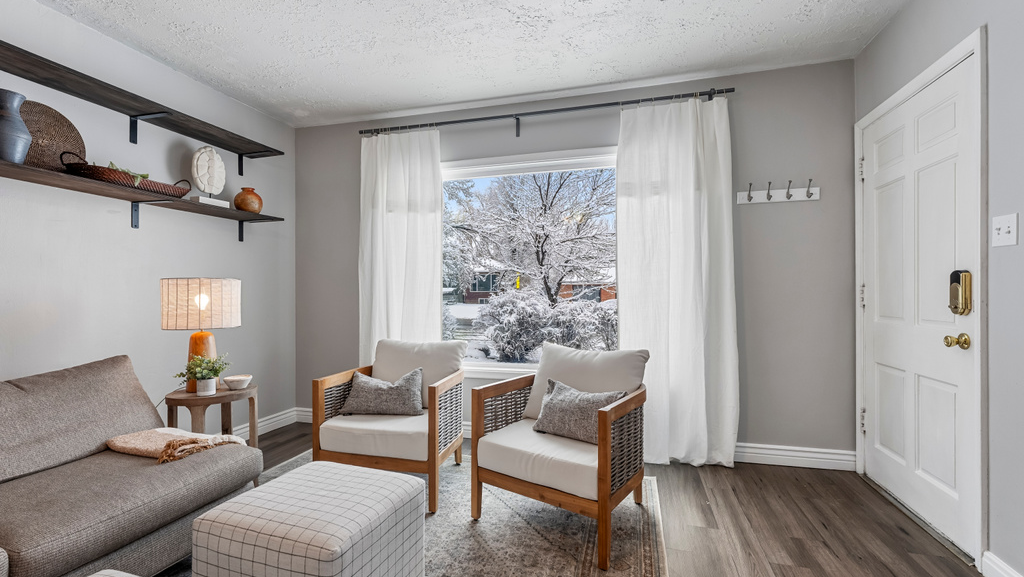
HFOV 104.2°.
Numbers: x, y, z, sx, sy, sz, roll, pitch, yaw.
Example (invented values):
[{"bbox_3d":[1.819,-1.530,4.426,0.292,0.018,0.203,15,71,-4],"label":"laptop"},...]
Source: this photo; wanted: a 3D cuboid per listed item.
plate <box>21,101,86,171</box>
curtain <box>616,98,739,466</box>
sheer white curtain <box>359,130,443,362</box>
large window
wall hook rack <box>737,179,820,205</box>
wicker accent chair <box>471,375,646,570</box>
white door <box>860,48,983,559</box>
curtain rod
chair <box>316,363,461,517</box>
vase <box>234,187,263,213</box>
[{"bbox_3d":[-2.175,-0.684,1.850,0.035,0.355,0.355,-6,-1,12],"label":"plate"},{"bbox_3d":[1.060,-0.037,2.567,0.720,2.320,0.140,0,0,14],"label":"curtain"},{"bbox_3d":[-0.859,-0.027,3.046,0.700,2.300,0.130,0,0,14],"label":"sheer white curtain"},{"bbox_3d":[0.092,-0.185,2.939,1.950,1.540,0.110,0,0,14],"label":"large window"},{"bbox_3d":[1.681,-0.605,2.498,0.460,0.120,0.060,0,0,14],"label":"wall hook rack"},{"bbox_3d":[0.264,0.784,2.013,0.665,0.630,0.670,0,0,31],"label":"wicker accent chair"},{"bbox_3d":[1.985,0.072,1.980,0.050,2.040,0.800,0,0,16],"label":"white door"},{"bbox_3d":[0.106,-1.155,2.784,2.600,0.130,0.100,0,0,14],"label":"curtain rod"},{"bbox_3d":[-0.660,0.773,2.355,0.700,0.710,0.610,0,0,12],"label":"chair"},{"bbox_3d":[-1.848,-0.608,2.792,0.170,0.186,0.170,0,0,14],"label":"vase"}]

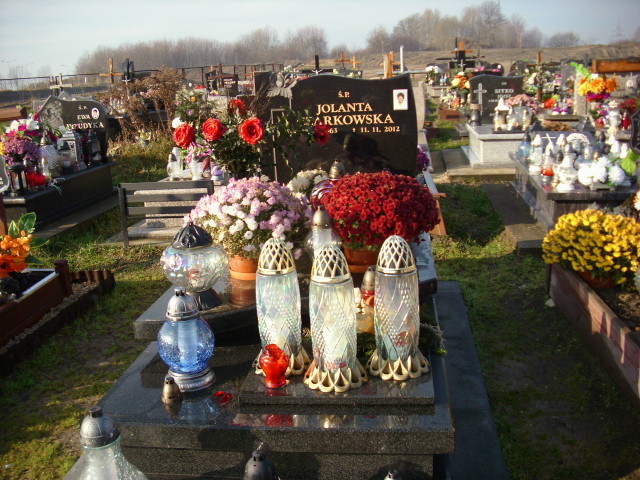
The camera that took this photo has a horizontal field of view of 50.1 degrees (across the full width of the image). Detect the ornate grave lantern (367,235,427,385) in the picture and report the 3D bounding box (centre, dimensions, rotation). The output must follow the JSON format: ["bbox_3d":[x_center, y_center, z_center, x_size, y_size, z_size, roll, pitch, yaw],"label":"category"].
[{"bbox_3d":[0.233,0.192,2.048,0.188,0.417,0.188,0,15,7],"label":"ornate grave lantern"}]

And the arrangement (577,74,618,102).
[{"bbox_3d":[3.461,-1.889,8.532,0.540,0.370,0.420,-1,14,8],"label":"arrangement"}]

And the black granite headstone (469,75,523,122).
[{"bbox_3d":[2.453,-1.960,9.541,0.731,0.659,0.110,-1,14,7],"label":"black granite headstone"}]

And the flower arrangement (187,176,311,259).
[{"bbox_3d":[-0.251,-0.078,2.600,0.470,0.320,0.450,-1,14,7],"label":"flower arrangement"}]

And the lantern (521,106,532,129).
[{"bbox_3d":[2.493,-1.466,8.258,0.150,0.286,0.150,-1,14,7],"label":"lantern"}]

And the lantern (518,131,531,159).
[{"bbox_3d":[2.225,-1.034,7.433,0.130,0.286,0.130,-1,14,8],"label":"lantern"}]

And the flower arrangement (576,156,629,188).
[{"bbox_3d":[2.103,-0.497,5.095,0.356,0.218,0.270,0,15,7],"label":"flower arrangement"}]

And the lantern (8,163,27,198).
[{"bbox_3d":[-2.537,-0.505,5.696,0.155,0.248,0.155,0,15,7],"label":"lantern"}]

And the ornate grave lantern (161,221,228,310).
[{"bbox_3d":[-0.424,0.078,2.357,0.235,0.290,0.235,-1,14,7],"label":"ornate grave lantern"}]

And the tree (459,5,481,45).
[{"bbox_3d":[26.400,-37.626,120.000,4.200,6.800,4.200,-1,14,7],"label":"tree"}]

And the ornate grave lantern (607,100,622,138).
[{"bbox_3d":[3.288,-1.354,7.641,0.152,0.399,0.152,0,15,7],"label":"ornate grave lantern"}]

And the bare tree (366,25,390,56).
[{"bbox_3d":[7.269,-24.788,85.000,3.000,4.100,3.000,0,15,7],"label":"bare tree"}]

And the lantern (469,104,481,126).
[{"bbox_3d":[2.159,-1.721,9.440,0.145,0.293,0.145,0,15,7],"label":"lantern"}]

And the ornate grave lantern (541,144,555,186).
[{"bbox_3d":[1.742,-0.570,5.227,0.098,0.317,0.098,0,15,7],"label":"ornate grave lantern"}]

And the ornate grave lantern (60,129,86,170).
[{"bbox_3d":[-2.694,-0.992,7.431,0.190,0.410,0.190,-2,14,4],"label":"ornate grave lantern"}]

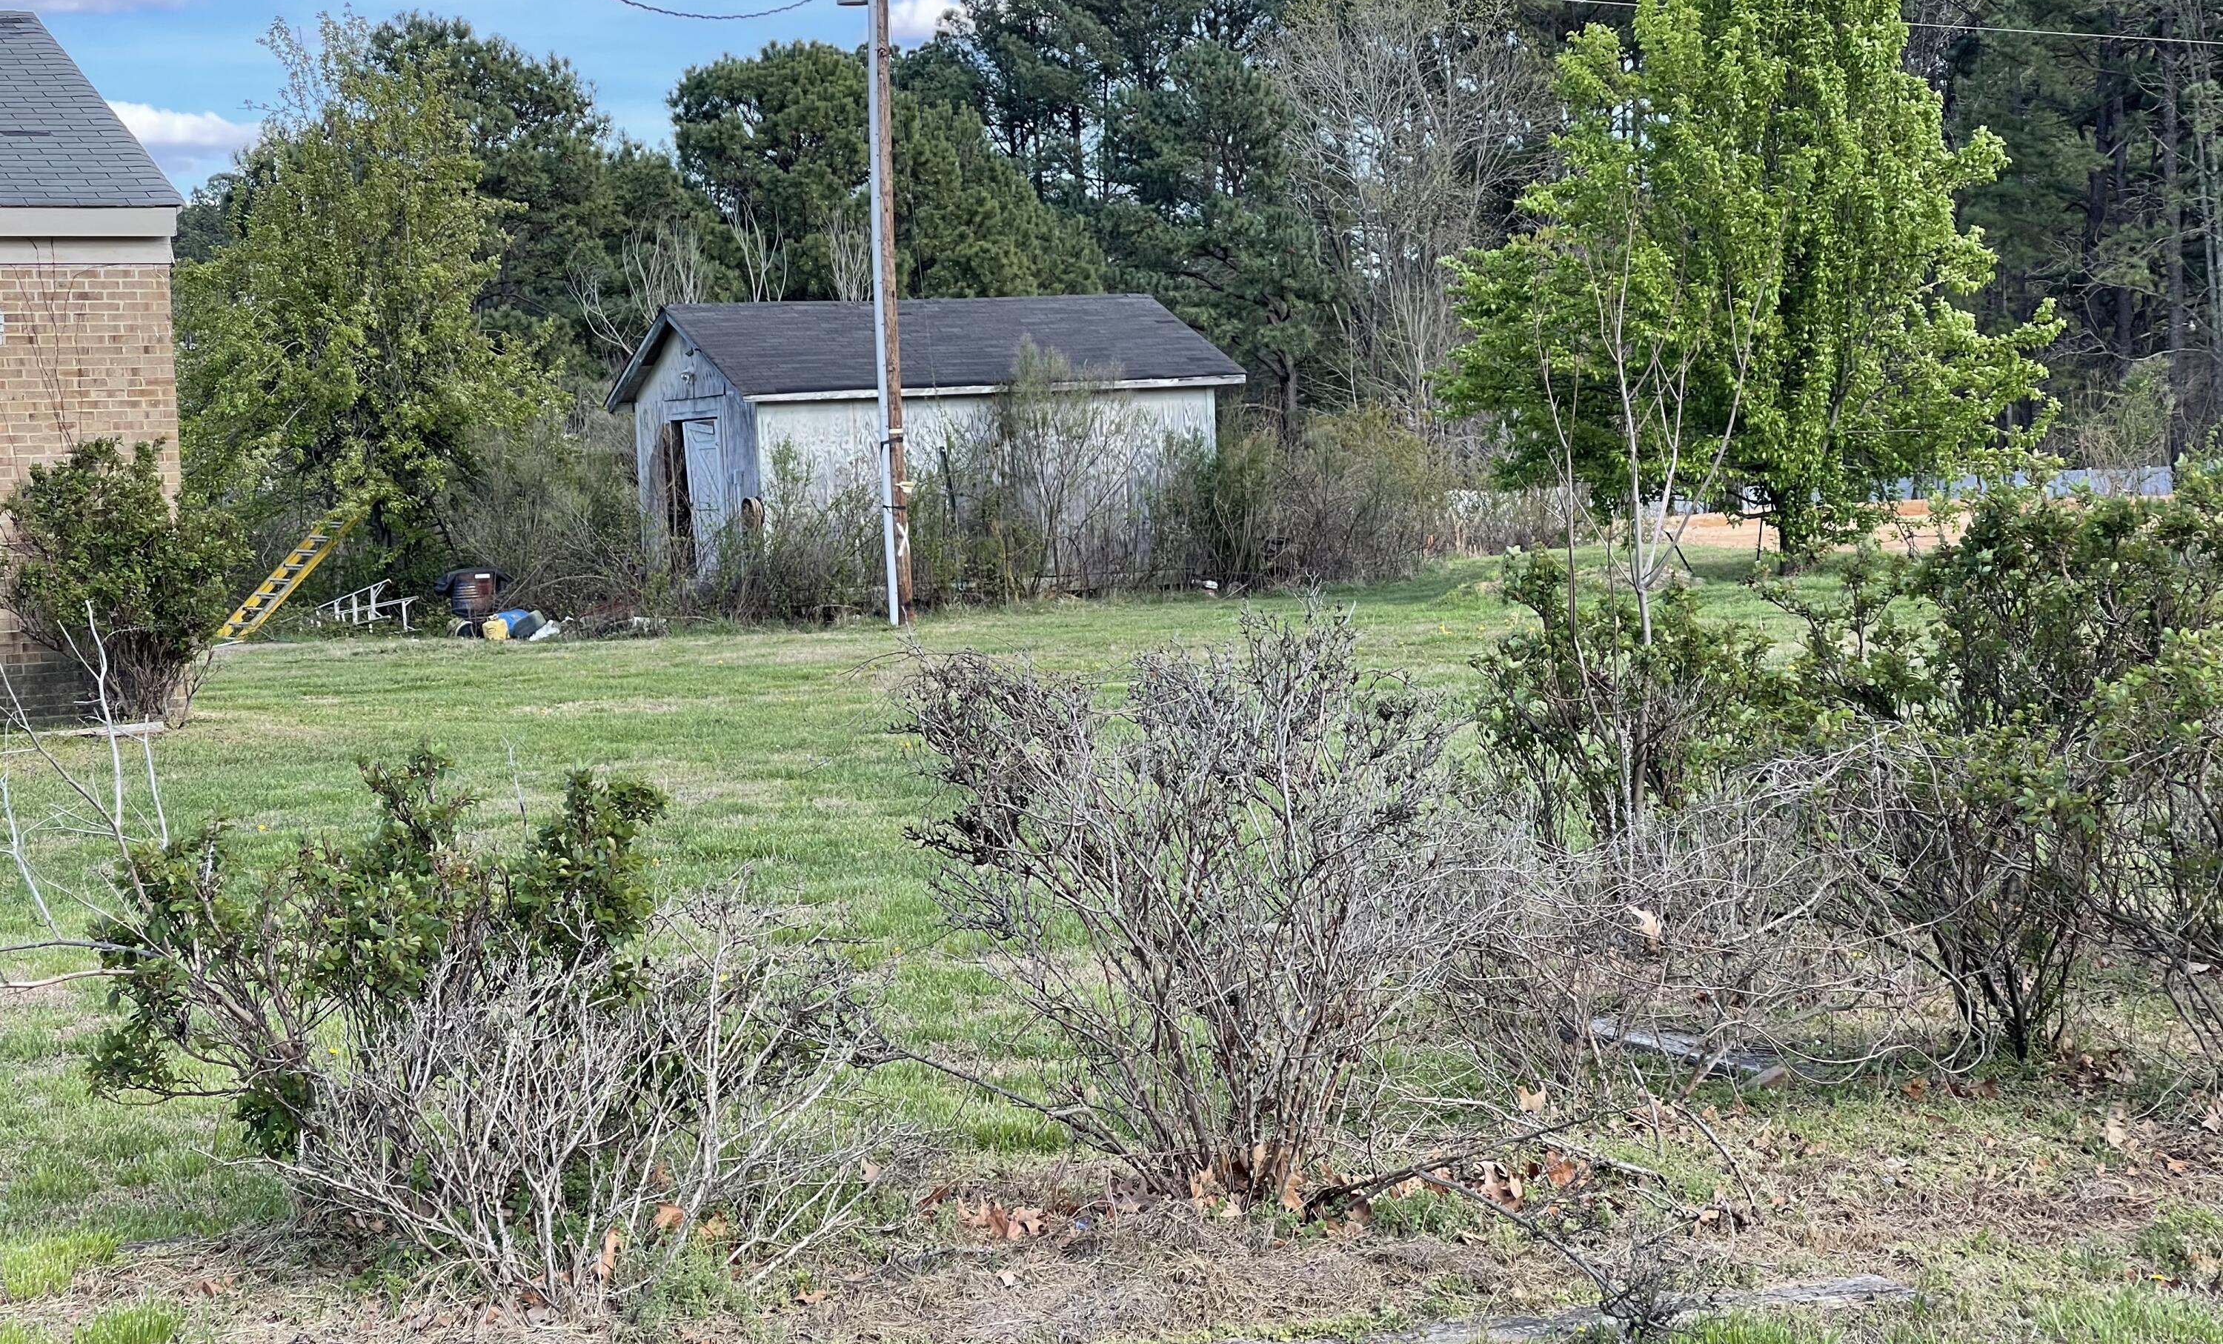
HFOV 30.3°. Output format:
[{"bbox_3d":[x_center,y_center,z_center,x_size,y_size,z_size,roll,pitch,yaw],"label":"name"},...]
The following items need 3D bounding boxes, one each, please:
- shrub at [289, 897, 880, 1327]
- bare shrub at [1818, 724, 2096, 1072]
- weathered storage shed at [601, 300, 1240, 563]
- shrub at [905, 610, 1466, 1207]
[{"bbox_3d":[-1.023,0.833,7.900,1.130,0.770,0.970,-2,3,0],"label":"shrub"},{"bbox_3d":[2.136,0.562,10.350,0.690,0.810,0.700,-2,3,0],"label":"bare shrub"},{"bbox_3d":[-2.429,-2.978,52.512,6.800,3.500,5.000,-4,3,-25],"label":"weathered storage shed"},{"bbox_3d":[0.154,0.508,8.800,1.170,1.230,1.080,-2,3,0],"label":"shrub"}]

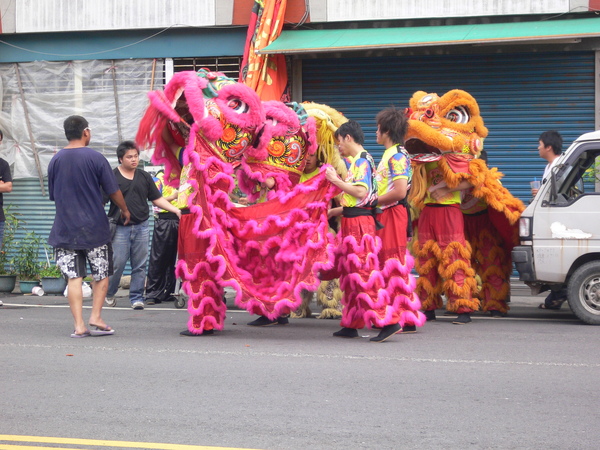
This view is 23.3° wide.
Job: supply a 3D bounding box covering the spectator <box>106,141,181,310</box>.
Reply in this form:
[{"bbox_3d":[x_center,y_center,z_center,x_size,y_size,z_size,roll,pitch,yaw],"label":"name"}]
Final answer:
[{"bbox_3d":[-1.537,-0.002,14.300,0.680,1.655,0.420,0,1,-9],"label":"spectator"}]

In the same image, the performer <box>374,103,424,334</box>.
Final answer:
[{"bbox_3d":[0.785,-0.036,11.600,0.500,1.770,0.580,0,1,21],"label":"performer"}]

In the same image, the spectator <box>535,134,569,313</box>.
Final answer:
[{"bbox_3d":[2.444,-0.046,14.150,0.420,1.725,0.500,0,1,5],"label":"spectator"}]

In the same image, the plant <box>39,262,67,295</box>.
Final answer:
[{"bbox_3d":[-2.760,0.591,16.300,0.310,0.375,0.300,0,1,0],"label":"plant"}]

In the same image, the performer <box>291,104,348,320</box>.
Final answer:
[{"bbox_3d":[0.173,-0.126,12.900,0.700,1.918,0.650,0,1,-12],"label":"performer"}]

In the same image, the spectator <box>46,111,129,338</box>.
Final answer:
[{"bbox_3d":[-1.648,0.004,11.400,0.580,1.723,0.420,1,1,36],"label":"spectator"}]

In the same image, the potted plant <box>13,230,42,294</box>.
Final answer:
[{"bbox_3d":[-3.064,0.422,16.400,0.330,0.698,0.320,0,1,0],"label":"potted plant"}]

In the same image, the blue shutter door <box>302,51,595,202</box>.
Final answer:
[{"bbox_3d":[1.648,-0.679,16.550,3.380,2.540,0.100,0,1,18],"label":"blue shutter door"}]

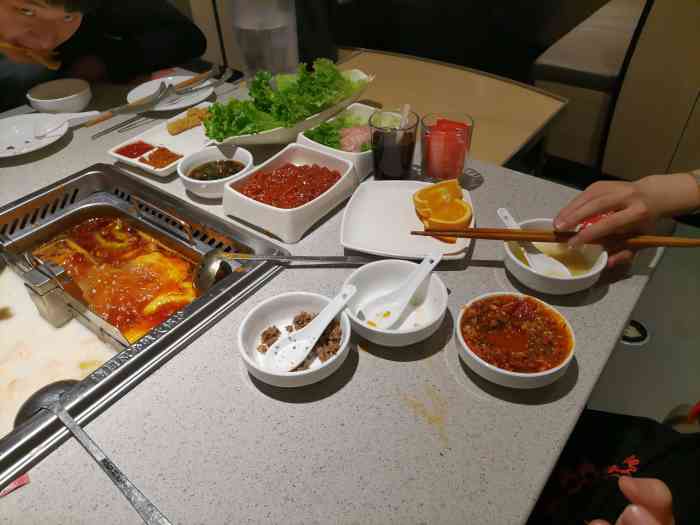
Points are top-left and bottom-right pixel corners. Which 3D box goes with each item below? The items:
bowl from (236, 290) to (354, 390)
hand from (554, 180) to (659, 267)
[{"bbox_3d":[-0.060,0.091,0.587,0.122,0.044,0.122,-1,41,1],"label":"bowl"},{"bbox_3d":[0.314,-0.048,0.645,0.125,0.075,0.080,-20,41,3],"label":"hand"}]

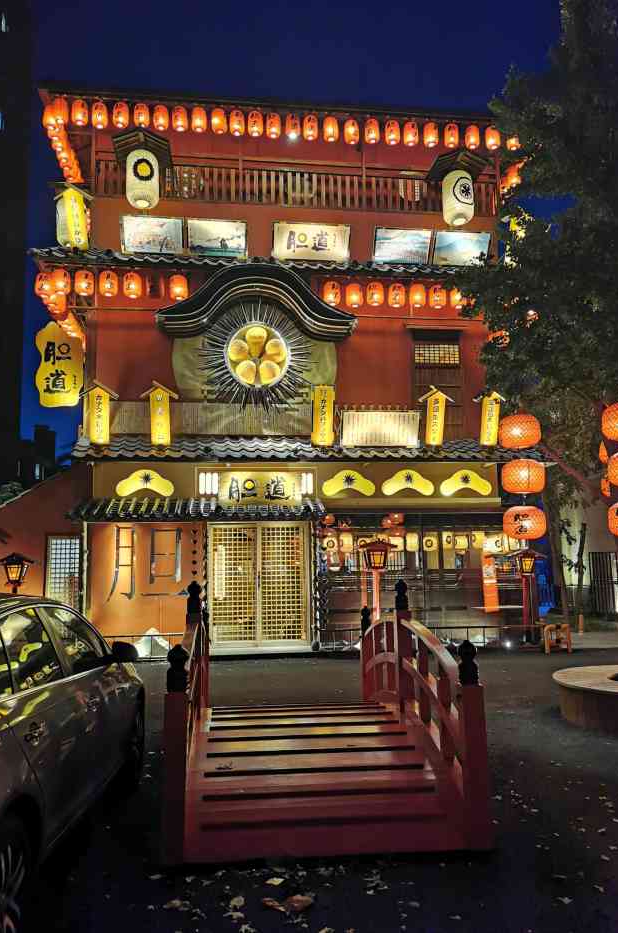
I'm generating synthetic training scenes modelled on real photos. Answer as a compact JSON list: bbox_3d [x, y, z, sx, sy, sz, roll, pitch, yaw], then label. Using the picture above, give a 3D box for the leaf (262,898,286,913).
[{"bbox_3d":[-0.164,2.055,3.407,0.120,0.030,0.055,-8,-11,41],"label":"leaf"}]

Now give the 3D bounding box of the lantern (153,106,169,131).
[{"bbox_3d":[-2.731,-6.456,13.476,0.278,0.433,0.278,0,-8,-7],"label":"lantern"}]

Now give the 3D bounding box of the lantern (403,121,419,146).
[{"bbox_3d":[1.988,-6.440,14.086,0.278,0.433,0.278,0,-8,-7],"label":"lantern"}]

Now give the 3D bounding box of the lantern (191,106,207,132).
[{"bbox_3d":[-2.041,-6.465,13.567,0.278,0.433,0.278,0,-8,-7],"label":"lantern"}]

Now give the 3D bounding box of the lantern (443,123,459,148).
[{"bbox_3d":[2.657,-6.161,13.548,0.280,0.455,0.280,0,-7,-7],"label":"lantern"}]

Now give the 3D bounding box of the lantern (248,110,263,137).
[{"bbox_3d":[-0.965,-6.185,13.124,0.280,0.455,0.280,0,-7,-7],"label":"lantern"}]

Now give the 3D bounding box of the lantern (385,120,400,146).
[{"bbox_3d":[1.616,-6.439,14.038,0.278,0.433,0.278,0,-8,-7],"label":"lantern"}]

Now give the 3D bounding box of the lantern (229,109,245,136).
[{"bbox_3d":[-1.326,-6.373,13.524,0.284,0.419,0.284,0,-8,-7],"label":"lantern"}]

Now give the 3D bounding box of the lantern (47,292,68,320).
[{"bbox_3d":[-4.510,-2.868,13.055,0.300,0.430,0.300,0,-8,-7],"label":"lantern"}]

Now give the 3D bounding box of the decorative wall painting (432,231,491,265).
[{"bbox_3d":[2.701,-3.830,12.844,1.036,0.583,0.060,0,17,-8],"label":"decorative wall painting"}]

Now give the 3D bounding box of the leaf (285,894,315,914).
[{"bbox_3d":[-0.044,2.047,3.402,0.135,0.040,0.100,0,-8,-7],"label":"leaf"}]

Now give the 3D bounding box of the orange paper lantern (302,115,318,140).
[{"bbox_3d":[0.009,-6.292,13.512,0.300,0.430,0.300,0,-8,-7],"label":"orange paper lantern"}]

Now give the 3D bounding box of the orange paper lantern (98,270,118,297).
[{"bbox_3d":[-3.526,-3.228,12.842,0.326,0.410,0.326,0,-8,-7],"label":"orange paper lantern"}]

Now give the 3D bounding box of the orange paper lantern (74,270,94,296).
[{"bbox_3d":[-3.641,-2.975,11.825,0.295,0.385,0.295,0,-8,-8],"label":"orange paper lantern"}]

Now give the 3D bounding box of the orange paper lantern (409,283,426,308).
[{"bbox_3d":[1.962,-3.091,13.162,0.300,0.430,0.300,0,-8,-7],"label":"orange paper lantern"}]

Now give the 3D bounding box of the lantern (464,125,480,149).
[{"bbox_3d":[2.844,-5.717,12.648,0.255,0.375,0.255,0,-8,-8],"label":"lantern"}]

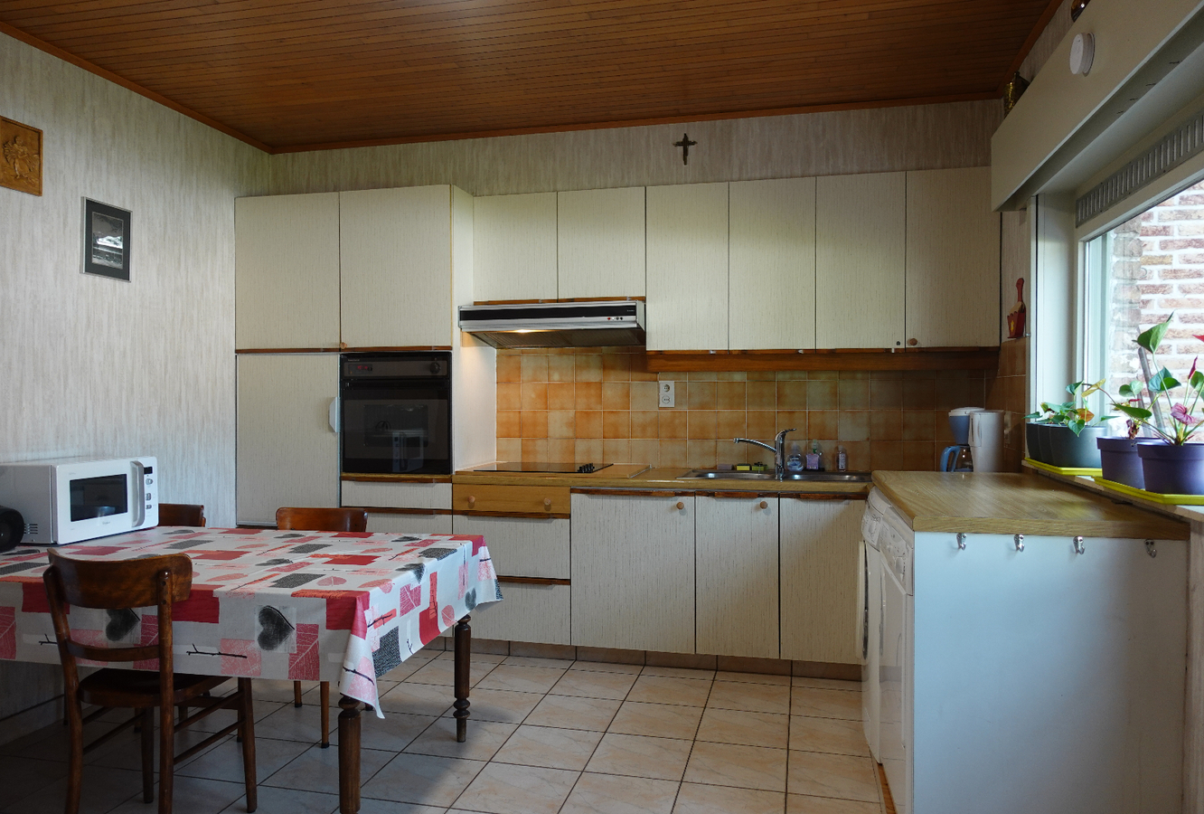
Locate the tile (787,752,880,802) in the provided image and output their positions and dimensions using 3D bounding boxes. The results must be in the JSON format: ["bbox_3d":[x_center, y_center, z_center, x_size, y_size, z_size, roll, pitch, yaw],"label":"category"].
[{"bbox_3d":[0.756,1.218,2.687,0.278,0.010,0.331,0,0,13],"label":"tile"}]

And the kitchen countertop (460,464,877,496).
[{"bbox_3d":[0.528,0.353,3.956,2.430,0.047,0.590,0,0,13],"label":"kitchen countertop"}]

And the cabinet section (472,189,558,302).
[{"bbox_3d":[-0.408,-0.817,4.332,0.454,0.542,0.306,0,0,14],"label":"cabinet section"}]

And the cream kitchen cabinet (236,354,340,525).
[{"bbox_3d":[-1.547,0.169,4.451,0.603,0.897,0.570,0,0,13],"label":"cream kitchen cabinet"}]

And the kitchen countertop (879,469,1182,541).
[{"bbox_3d":[1.286,0.302,2.741,0.634,0.040,1.437,0,0,13],"label":"kitchen countertop"}]

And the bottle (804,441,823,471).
[{"bbox_3d":[1.063,0.244,4.071,0.072,0.150,0.052,0,0,13],"label":"bottle"}]

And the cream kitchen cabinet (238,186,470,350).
[{"bbox_3d":[-1.246,-0.683,4.380,1.220,0.797,0.580,0,0,13],"label":"cream kitchen cabinet"}]

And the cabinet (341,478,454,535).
[{"bbox_3d":[-0.958,0.735,4.313,0.607,0.765,0.570,0,0,13],"label":"cabinet"}]

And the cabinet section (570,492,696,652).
[{"bbox_3d":[0.209,0.753,4.046,0.587,0.728,0.582,0,0,14],"label":"cabinet section"}]

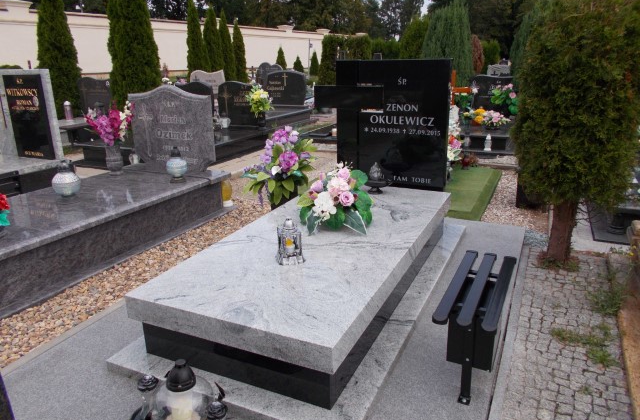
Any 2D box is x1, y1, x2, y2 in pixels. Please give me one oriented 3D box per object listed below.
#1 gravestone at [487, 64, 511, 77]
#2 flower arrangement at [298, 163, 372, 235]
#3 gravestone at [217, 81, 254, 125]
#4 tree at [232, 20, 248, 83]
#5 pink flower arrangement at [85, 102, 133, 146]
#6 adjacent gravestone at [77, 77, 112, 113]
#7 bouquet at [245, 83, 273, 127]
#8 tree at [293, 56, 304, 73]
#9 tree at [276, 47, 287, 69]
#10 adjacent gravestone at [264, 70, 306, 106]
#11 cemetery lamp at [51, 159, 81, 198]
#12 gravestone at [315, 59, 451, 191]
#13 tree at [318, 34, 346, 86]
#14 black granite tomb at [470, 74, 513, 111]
[{"bbox_3d":[5.799,-4.335,15.614,0.770,0.750,0.110,7,20,25],"label":"gravestone"},{"bbox_3d":[0.094,-0.077,2.942,0.418,0.332,0.367,7,20,25],"label":"flower arrangement"},{"bbox_3d":[-1.249,-1.683,7.648,0.836,0.694,0.122,7,20,25],"label":"gravestone"},{"bbox_3d":[-4.159,-8.188,24.990,0.765,3.213,0.765,7,20,25],"label":"tree"},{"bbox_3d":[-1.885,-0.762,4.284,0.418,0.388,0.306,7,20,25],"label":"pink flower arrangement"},{"bbox_3d":[-4.097,-2.044,8.772,0.785,0.714,0.122,7,20,25],"label":"adjacent gravestone"},{"bbox_3d":[-1.078,-1.835,8.421,0.470,0.747,0.420,7,20,25],"label":"bouquet"},{"bbox_3d":[-1.323,-8.861,29.580,0.734,1.326,0.734,-1,18,0],"label":"tree"},{"bbox_3d":[-2.156,-8.320,26.773,0.650,1.490,0.650,-2,18,1],"label":"tree"},{"bbox_3d":[-0.824,-2.937,11.626,1.000,0.819,0.100,8,20,27],"label":"adjacent gravestone"},{"bbox_3d":[-2.006,-0.268,3.848,0.220,0.308,0.220,7,20,25],"label":"cemetery lamp"},{"bbox_3d":[0.460,-0.651,3.690,1.030,0.940,0.133,7,20,25],"label":"gravestone"},{"bbox_3d":[0.544,-6.481,20.910,1.102,2.346,1.102,-1,18,0],"label":"tree"},{"bbox_3d":[3.060,-1.903,8.105,0.900,0.690,0.100,7,20,25],"label":"black granite tomb"}]

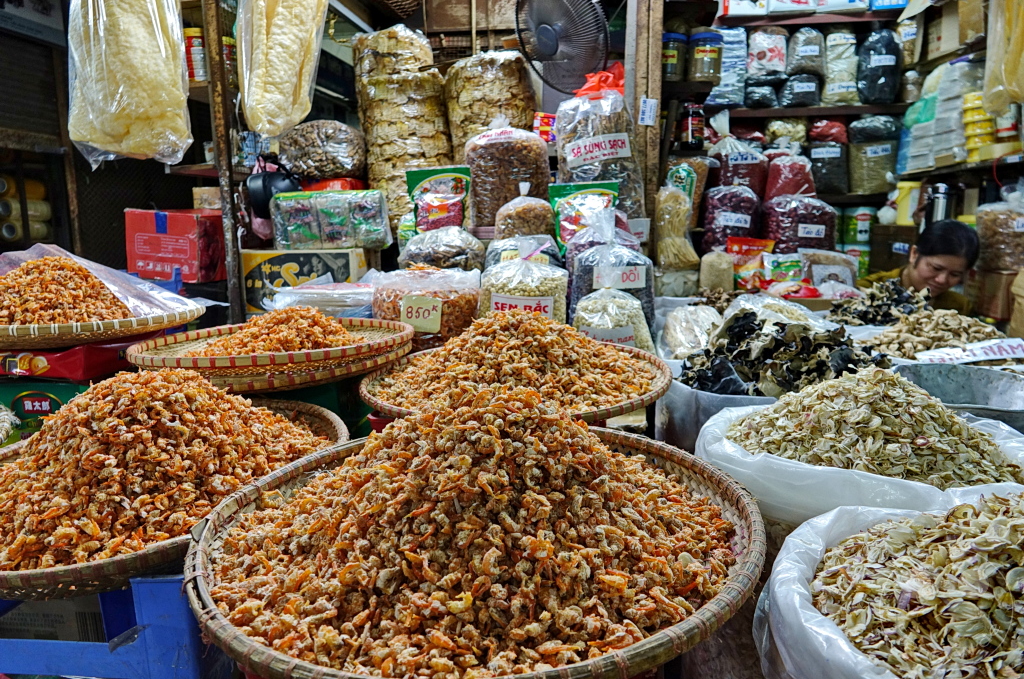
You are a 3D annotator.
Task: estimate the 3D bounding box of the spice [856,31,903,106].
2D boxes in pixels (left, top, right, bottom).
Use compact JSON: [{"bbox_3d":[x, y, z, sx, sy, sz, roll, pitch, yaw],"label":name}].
[{"bbox_3d":[1.120,-0.832,2.080,0.124,0.208,0.120,3,11,15],"label":"spice"}]

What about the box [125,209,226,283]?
[{"bbox_3d":[-1.049,-0.306,2.197,0.234,0.198,0.240,6,11,7],"label":"box"}]

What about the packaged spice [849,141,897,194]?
[{"bbox_3d":[1.119,-0.534,2.120,0.133,0.160,0.120,3,11,15],"label":"packaged spice"}]

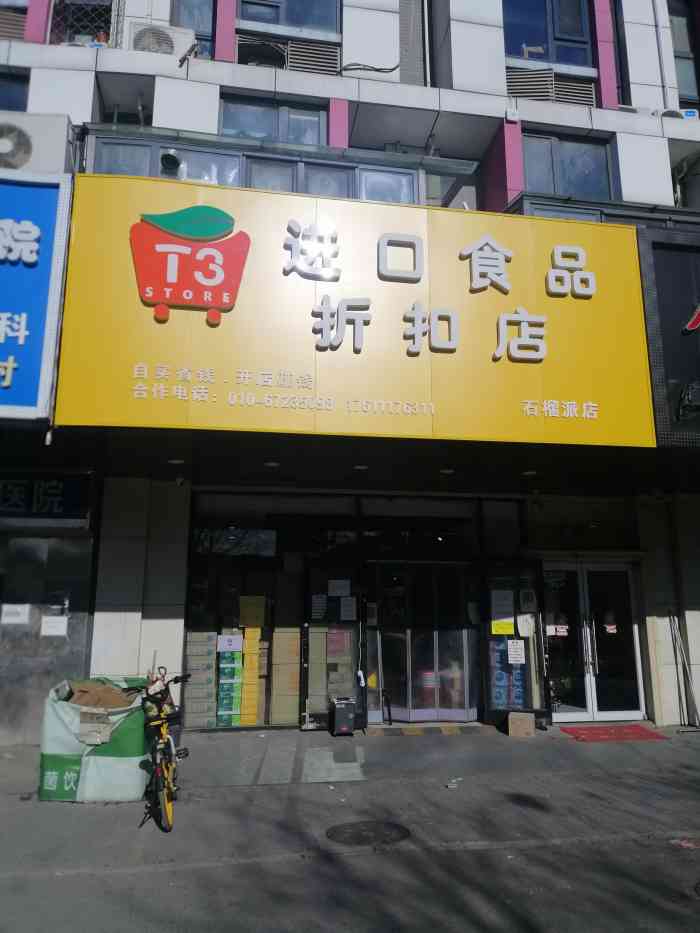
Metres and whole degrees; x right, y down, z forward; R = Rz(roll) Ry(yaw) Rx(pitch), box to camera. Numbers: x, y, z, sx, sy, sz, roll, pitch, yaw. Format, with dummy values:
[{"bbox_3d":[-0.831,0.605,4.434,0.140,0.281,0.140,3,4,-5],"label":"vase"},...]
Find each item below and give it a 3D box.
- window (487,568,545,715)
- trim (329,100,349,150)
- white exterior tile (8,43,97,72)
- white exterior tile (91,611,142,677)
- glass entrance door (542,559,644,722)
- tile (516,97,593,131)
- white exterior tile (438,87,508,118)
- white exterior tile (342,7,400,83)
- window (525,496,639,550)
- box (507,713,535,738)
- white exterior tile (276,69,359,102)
[{"bbox_3d":[2.446,2.579,10.429,0.868,2.099,0.100,2,-12,-8],"label":"window"},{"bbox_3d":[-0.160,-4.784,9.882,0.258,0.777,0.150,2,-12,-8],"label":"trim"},{"bbox_3d":[-3.951,-5.451,9.351,1.122,0.335,0.050,2,-12,-9],"label":"white exterior tile"},{"bbox_3d":[-2.986,2.257,8.969,0.567,0.835,0.060,2,-12,-9],"label":"white exterior tile"},{"bbox_3d":[3.675,2.654,10.686,1.527,2.327,0.100,2,-12,-8],"label":"glass entrance door"},{"bbox_3d":[2.927,-5.053,10.088,1.134,0.361,0.080,2,-12,-9],"label":"tile"},{"bbox_3d":[1.743,-5.099,9.902,1.012,0.374,0.080,2,-12,-9],"label":"white exterior tile"},{"bbox_3d":[0.308,-6.112,10.205,0.855,1.195,0.080,2,-12,-8],"label":"white exterior tile"},{"bbox_3d":[3.595,0.895,10.919,1.883,0.835,0.100,2,-12,-8],"label":"window"},{"bbox_3d":[2.295,3.539,9.623,0.350,0.270,0.300,2,-12,-9],"label":"box"},{"bbox_3d":[-0.446,-5.165,9.556,1.126,0.353,0.080,2,-12,-9],"label":"white exterior tile"}]

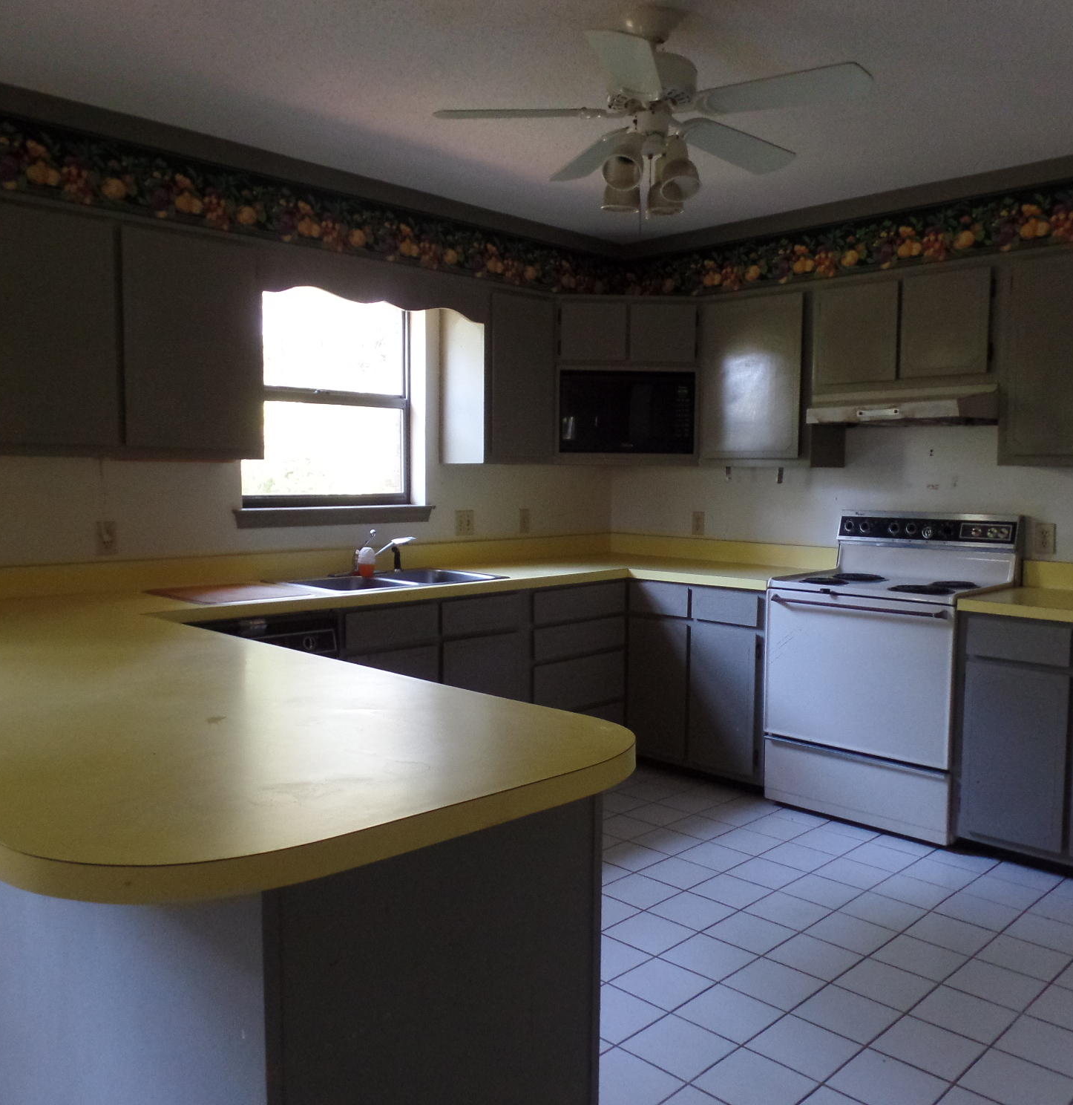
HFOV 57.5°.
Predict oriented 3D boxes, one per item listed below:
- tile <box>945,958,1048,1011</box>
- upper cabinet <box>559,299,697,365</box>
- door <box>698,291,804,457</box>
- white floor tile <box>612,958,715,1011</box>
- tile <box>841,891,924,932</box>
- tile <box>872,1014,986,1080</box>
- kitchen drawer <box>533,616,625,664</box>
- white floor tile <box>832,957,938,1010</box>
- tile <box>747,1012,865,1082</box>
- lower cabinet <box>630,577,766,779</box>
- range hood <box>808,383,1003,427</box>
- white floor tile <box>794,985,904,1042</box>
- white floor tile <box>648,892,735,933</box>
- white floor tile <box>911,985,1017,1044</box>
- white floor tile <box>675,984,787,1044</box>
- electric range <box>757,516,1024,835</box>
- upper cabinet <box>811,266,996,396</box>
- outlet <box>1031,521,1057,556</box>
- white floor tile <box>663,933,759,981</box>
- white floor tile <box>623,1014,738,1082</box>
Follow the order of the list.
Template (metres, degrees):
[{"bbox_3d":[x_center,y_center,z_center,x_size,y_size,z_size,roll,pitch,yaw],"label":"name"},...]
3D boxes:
[{"bbox_3d":[1.216,1.147,2.595,0.196,0.010,0.196,-4,6,-45],"label":"tile"},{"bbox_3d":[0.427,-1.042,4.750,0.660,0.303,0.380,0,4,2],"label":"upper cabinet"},{"bbox_3d":[0.952,-0.775,4.388,0.020,0.709,0.512,-4,6,-45],"label":"door"},{"bbox_3d":[0.331,1.124,2.554,0.200,0.010,0.200,4,6,45],"label":"white floor tile"},{"bbox_3d":[1.071,1.115,3.034,0.196,0.010,0.196,-4,6,-45],"label":"tile"},{"bbox_3d":[0.922,1.167,2.304,0.196,0.010,0.196,-4,6,-45],"label":"tile"},{"bbox_3d":[0.053,0.381,4.469,0.587,0.146,0.445,-4,6,-45],"label":"kitchen drawer"},{"bbox_3d":[0.923,1.146,2.596,0.196,0.010,0.196,-4,6,-45],"label":"white floor tile"},{"bbox_3d":[0.633,1.172,2.313,0.203,0.010,0.203,-4,6,-45],"label":"tile"},{"bbox_3d":[0.903,0.533,4.492,0.620,0.825,0.767,-4,6,-45],"label":"lower cabinet"},{"bbox_3d":[1.484,-0.577,3.924,0.472,0.137,0.755,-4,6,-45],"label":"range hood"},{"bbox_3d":[0.765,1.136,2.410,0.200,0.010,0.200,4,6,45],"label":"white floor tile"},{"bbox_3d":[0.475,1.094,2.986,0.200,0.010,0.200,4,6,45],"label":"white floor tile"},{"bbox_3d":[1.069,1.157,2.450,0.196,0.010,0.196,-4,6,-45],"label":"white floor tile"},{"bbox_3d":[0.476,1.135,2.410,0.200,0.010,0.200,4,6,45],"label":"white floor tile"},{"bbox_3d":[1.410,0.448,3.926,0.662,1.196,0.758,-4,6,-45],"label":"electric range"},{"bbox_3d":[1.530,-0.878,3.962,0.323,0.453,0.745,-4,6,-45],"label":"upper cabinet"},{"bbox_3d":[1.987,-0.051,3.818,0.072,0.115,0.010,4,6,45],"label":"outlet"},{"bbox_3d":[0.484,1.136,2.744,0.196,0.010,0.196,-4,6,-45],"label":"white floor tile"},{"bbox_3d":[0.332,1.144,2.266,0.200,0.010,0.200,4,6,45],"label":"white floor tile"}]

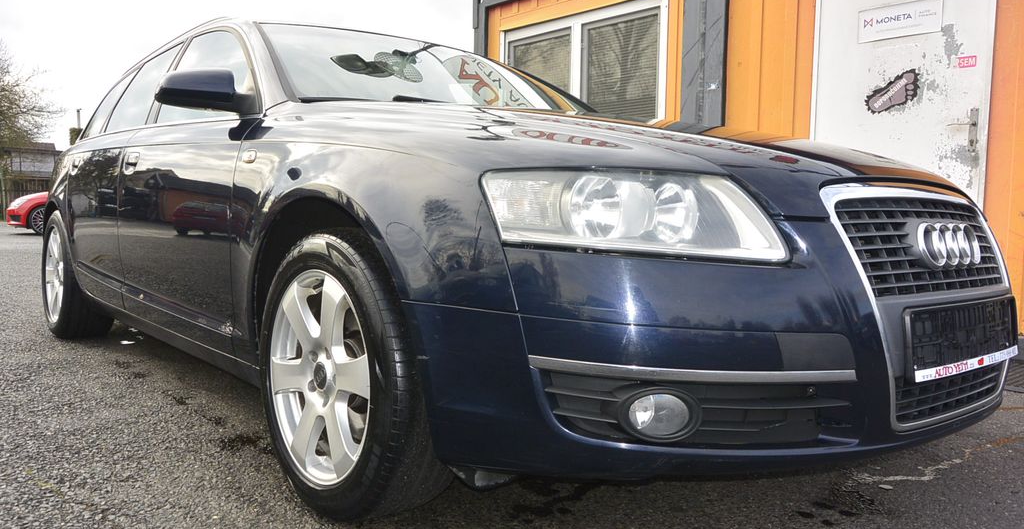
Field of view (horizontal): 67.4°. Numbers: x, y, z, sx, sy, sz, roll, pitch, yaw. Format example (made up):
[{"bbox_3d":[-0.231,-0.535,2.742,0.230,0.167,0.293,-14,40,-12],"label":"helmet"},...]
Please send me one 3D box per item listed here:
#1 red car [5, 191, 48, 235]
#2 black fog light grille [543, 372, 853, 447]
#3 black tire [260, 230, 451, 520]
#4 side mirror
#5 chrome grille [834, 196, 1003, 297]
[{"bbox_3d":[-8.720,-1.290,16.930,4.250,1.370,1.830,1,4,-18],"label":"red car"},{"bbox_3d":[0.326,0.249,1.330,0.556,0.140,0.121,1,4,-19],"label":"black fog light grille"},{"bbox_3d":[-0.359,0.243,1.772,0.230,0.650,0.650,-1,5,-41],"label":"black tire"},{"bbox_3d":[-0.873,-0.492,2.186,0.235,0.155,0.210,-1,5,-41],"label":"side mirror"},{"bbox_3d":[0.874,-0.046,1.552,0.670,0.205,0.120,-1,-13,-41],"label":"chrome grille"}]

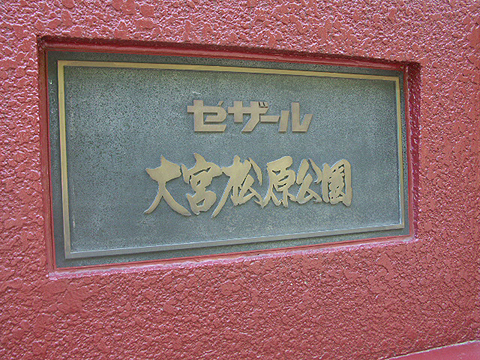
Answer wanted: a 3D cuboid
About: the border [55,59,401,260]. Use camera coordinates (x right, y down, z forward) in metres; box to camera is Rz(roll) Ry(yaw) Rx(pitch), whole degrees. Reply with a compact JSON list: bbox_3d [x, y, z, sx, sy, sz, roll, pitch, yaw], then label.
[{"bbox_3d":[0.026,-0.042,0.787,0.620,0.297,0.012,-2,0,-20],"label":"border"}]

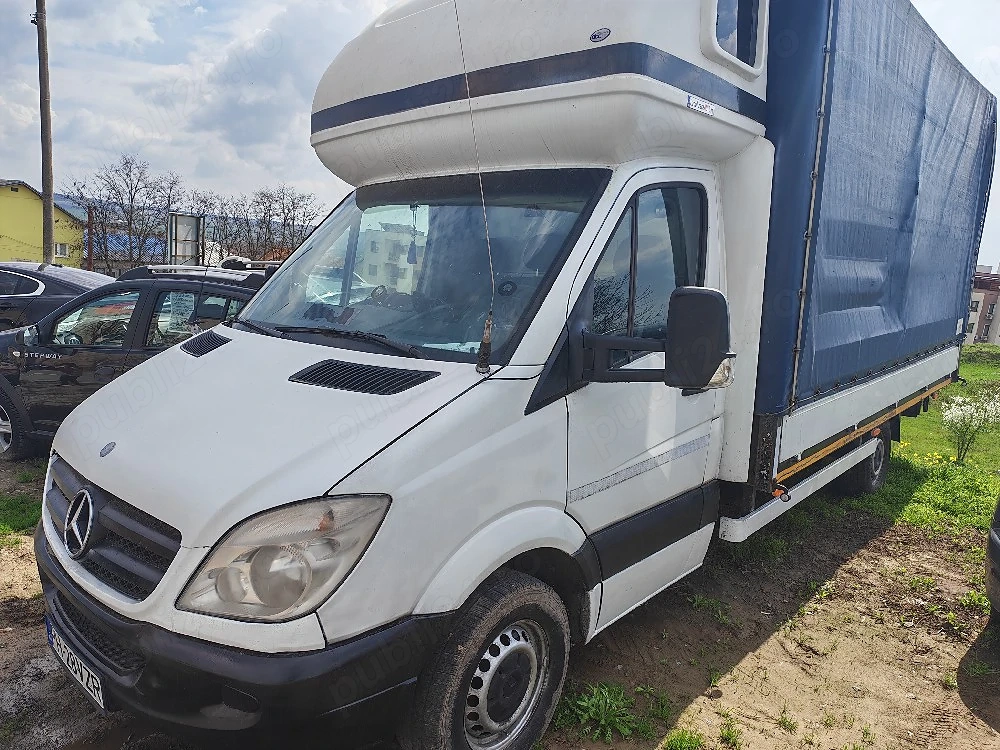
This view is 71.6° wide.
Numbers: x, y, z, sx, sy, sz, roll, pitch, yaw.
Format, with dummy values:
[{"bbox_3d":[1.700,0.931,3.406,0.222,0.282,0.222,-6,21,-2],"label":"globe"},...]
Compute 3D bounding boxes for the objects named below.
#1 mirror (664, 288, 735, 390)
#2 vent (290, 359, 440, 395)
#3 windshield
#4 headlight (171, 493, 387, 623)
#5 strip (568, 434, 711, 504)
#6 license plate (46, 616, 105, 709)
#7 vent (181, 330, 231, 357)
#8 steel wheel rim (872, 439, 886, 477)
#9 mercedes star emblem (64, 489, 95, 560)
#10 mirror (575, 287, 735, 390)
[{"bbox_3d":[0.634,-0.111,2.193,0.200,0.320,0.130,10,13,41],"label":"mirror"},{"bbox_3d":[-0.436,0.007,2.198,0.481,0.035,0.153,7,31,26],"label":"vent"},{"bbox_3d":[-0.464,-0.500,2.887,1.720,1.050,0.150,10,-32,41],"label":"windshield"},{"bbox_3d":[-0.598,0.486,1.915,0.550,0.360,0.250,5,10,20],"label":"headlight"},{"bbox_3d":[0.597,0.353,2.749,0.012,0.048,1.055,10,13,41],"label":"strip"},{"bbox_3d":[-1.415,0.945,2.295,0.520,0.112,0.018,11,16,42],"label":"license plate"},{"bbox_3d":[-1.236,-0.132,2.913,0.153,0.035,0.481,-26,21,-26],"label":"vent"},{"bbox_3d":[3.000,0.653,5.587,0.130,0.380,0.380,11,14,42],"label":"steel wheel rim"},{"bbox_3d":[-1.370,0.482,2.255,0.207,0.207,0.030,11,-3,42],"label":"mercedes star emblem"},{"bbox_3d":[0.501,-0.118,2.232,0.440,0.325,0.270,10,13,41],"label":"mirror"}]

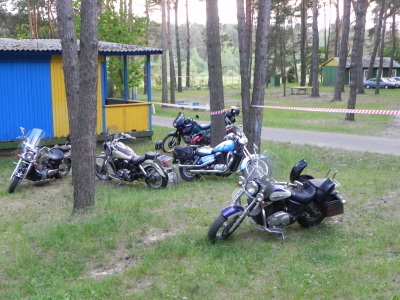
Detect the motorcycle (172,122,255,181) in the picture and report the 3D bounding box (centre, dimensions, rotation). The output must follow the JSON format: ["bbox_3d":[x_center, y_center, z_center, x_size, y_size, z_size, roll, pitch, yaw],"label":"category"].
[{"bbox_3d":[0.550,0.134,12.773,2.400,1.270,0.900,0,9,2],"label":"motorcycle"}]

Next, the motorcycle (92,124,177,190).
[{"bbox_3d":[-1.620,0.190,12.230,2.400,1.300,0.920,6,10,36],"label":"motorcycle"}]

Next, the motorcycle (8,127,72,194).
[{"bbox_3d":[-3.680,0.165,12.283,0.920,1.330,2.350,4,9,24],"label":"motorcycle"}]

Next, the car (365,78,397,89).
[{"bbox_3d":[24.610,-9.084,72.896,4.250,1.400,1.680,2,9,12],"label":"car"}]

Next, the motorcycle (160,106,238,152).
[{"bbox_3d":[-0.042,-0.563,18.037,2.270,1.420,0.850,-2,9,-12],"label":"motorcycle"}]

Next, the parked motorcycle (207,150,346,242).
[{"bbox_3d":[1.141,0.674,8.235,2.420,1.330,0.920,-4,9,-24],"label":"parked motorcycle"}]

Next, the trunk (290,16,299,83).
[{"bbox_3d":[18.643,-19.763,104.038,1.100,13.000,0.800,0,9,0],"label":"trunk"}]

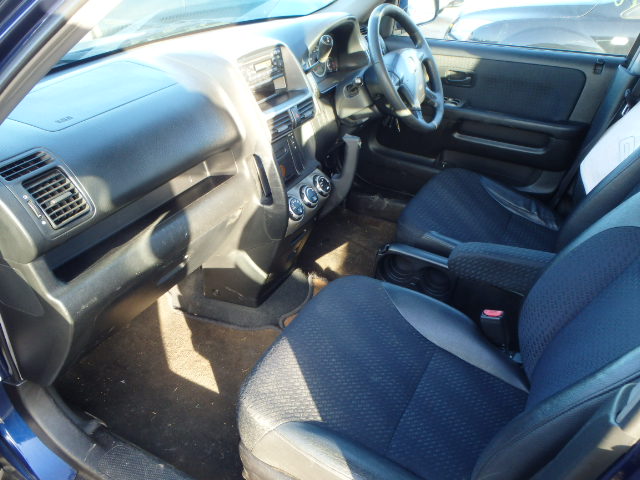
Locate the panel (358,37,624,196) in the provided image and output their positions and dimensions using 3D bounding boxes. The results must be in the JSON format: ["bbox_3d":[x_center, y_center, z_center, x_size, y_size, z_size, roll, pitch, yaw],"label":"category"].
[{"bbox_3d":[0.510,-0.391,1.814,0.850,0.570,0.120,16,34,22],"label":"panel"}]

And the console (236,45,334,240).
[{"bbox_3d":[-0.103,-0.271,1.313,0.150,0.450,0.260,-2,26,31],"label":"console"}]

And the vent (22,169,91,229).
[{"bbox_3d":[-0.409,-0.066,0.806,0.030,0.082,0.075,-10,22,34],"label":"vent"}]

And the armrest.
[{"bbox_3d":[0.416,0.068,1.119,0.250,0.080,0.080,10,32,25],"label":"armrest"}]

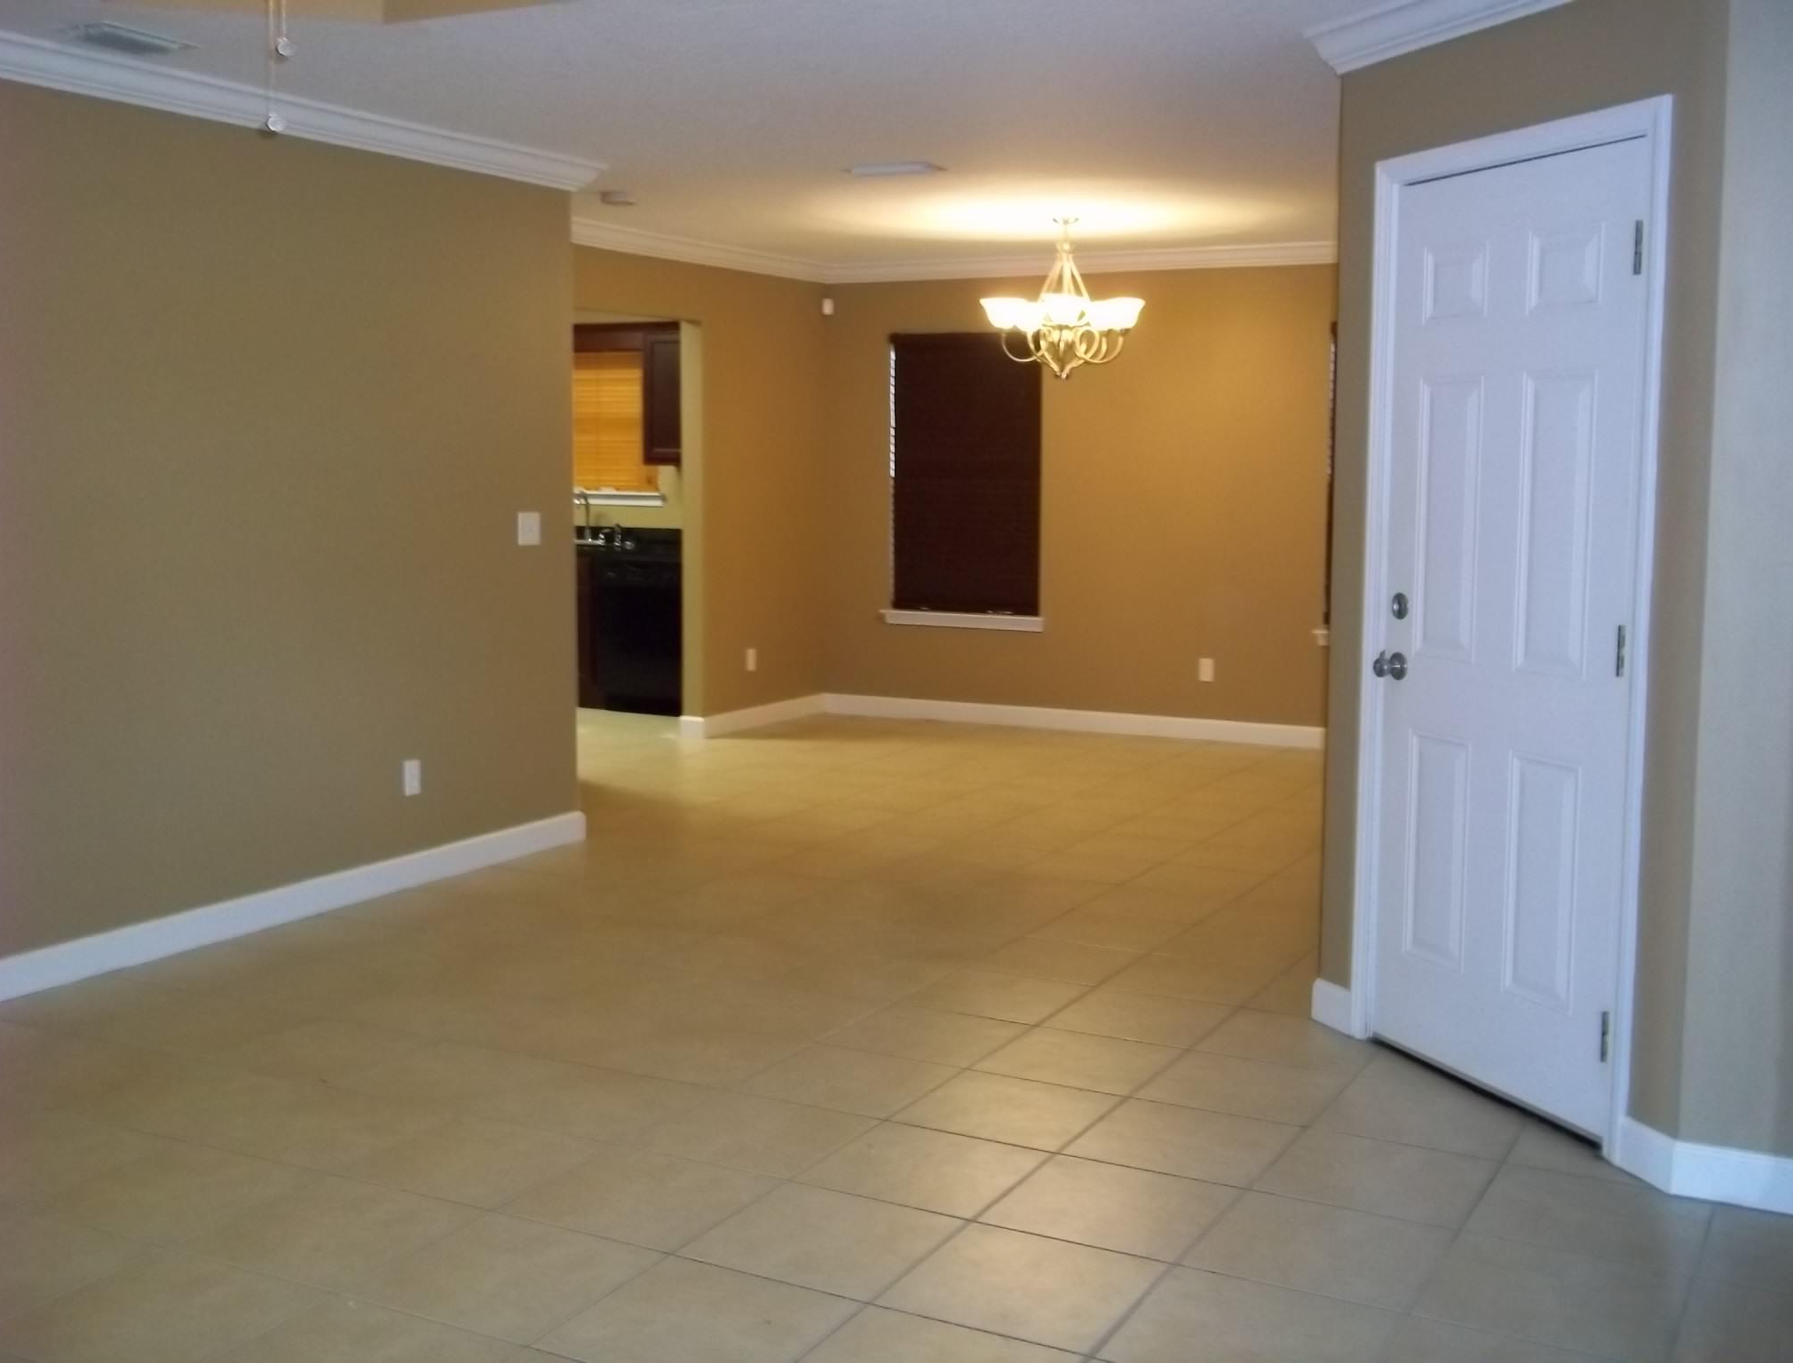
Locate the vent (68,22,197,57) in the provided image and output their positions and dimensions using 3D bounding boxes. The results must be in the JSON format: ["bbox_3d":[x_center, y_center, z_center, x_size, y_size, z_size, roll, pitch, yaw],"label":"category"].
[{"bbox_3d":[-1.897,-1.604,4.750,0.170,0.025,0.320,4,7,28],"label":"vent"}]

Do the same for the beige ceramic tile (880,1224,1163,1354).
[{"bbox_3d":[0.225,1.046,3.263,0.398,0.012,0.398,4,7,28],"label":"beige ceramic tile"}]

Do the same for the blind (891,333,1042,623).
[{"bbox_3d":[0.385,-1.151,10.459,0.910,1.530,0.060,4,7,28],"label":"blind"}]

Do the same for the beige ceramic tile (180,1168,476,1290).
[{"bbox_3d":[-1.031,1.010,3.474,0.385,0.012,0.385,4,7,28],"label":"beige ceramic tile"}]

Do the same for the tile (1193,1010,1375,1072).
[{"bbox_3d":[0.985,0.890,4.676,0.398,0.012,0.398,4,7,28],"label":"tile"}]

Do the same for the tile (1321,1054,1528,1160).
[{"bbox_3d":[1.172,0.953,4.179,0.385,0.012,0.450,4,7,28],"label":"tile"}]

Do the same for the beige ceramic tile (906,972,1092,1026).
[{"bbox_3d":[0.269,0.842,5.057,0.400,0.010,0.400,4,7,28],"label":"beige ceramic tile"}]

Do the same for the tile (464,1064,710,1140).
[{"bbox_3d":[-0.656,0.933,4.181,0.400,0.010,0.400,4,7,28],"label":"tile"}]

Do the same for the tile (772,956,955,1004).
[{"bbox_3d":[-0.088,0.818,5.245,0.400,0.010,0.400,4,7,28],"label":"tile"}]

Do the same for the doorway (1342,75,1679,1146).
[{"bbox_3d":[1.349,-0.127,4.176,0.130,2.125,0.965,-2,7,-20],"label":"doorway"}]

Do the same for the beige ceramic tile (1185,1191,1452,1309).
[{"bbox_3d":[0.775,1.032,3.434,0.385,0.012,0.385,4,7,28],"label":"beige ceramic tile"}]

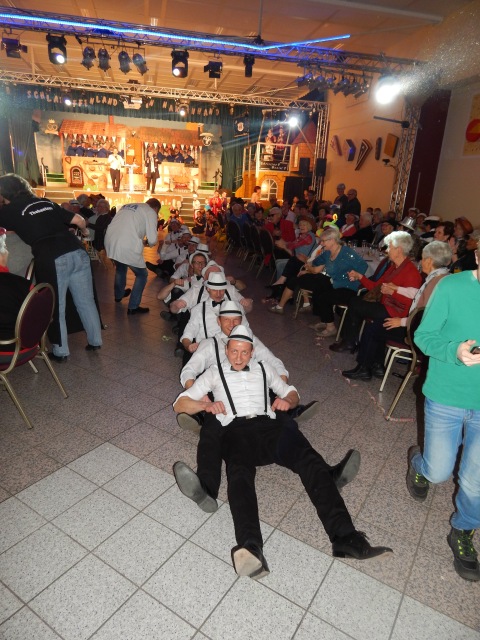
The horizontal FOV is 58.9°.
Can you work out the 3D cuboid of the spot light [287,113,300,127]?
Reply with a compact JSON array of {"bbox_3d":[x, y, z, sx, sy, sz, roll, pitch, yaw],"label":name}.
[{"bbox_3d":[1.898,-7.114,15.088,0.420,0.480,0.400,8,18,14],"label":"spot light"}]

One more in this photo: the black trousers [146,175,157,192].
[{"bbox_3d":[-3.994,-6.264,19.300,0.420,0.920,0.260,-2,18,-14],"label":"black trousers"}]

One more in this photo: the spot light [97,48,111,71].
[{"bbox_3d":[-2.713,-5.177,8.450,0.230,0.380,0.230,3,63,0],"label":"spot light"}]

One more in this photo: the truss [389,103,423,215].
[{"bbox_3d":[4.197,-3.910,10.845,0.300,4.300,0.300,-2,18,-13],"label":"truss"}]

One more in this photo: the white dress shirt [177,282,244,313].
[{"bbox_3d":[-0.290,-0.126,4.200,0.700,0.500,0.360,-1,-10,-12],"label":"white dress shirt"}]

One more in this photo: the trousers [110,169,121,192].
[{"bbox_3d":[-5.490,-6.152,18.750,0.420,0.970,0.260,-3,19,-17],"label":"trousers"}]

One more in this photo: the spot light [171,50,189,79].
[{"bbox_3d":[-1.242,-5.277,8.800,0.360,0.480,0.300,8,18,16],"label":"spot light"}]

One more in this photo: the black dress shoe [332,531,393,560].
[{"bbox_3d":[0.578,1.036,2.009,0.285,0.115,0.105,2,18,-4],"label":"black dress shoe"}]

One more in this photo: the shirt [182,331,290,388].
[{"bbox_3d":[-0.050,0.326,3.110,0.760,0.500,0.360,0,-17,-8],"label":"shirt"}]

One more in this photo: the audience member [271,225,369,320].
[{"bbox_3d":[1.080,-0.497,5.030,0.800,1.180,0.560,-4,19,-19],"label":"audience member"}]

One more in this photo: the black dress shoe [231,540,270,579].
[{"bbox_3d":[0.052,0.959,1.740,0.110,0.290,0.115,-11,46,15],"label":"black dress shoe"}]

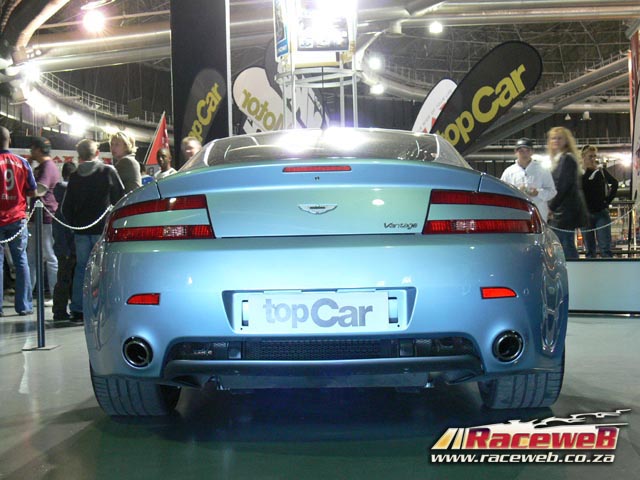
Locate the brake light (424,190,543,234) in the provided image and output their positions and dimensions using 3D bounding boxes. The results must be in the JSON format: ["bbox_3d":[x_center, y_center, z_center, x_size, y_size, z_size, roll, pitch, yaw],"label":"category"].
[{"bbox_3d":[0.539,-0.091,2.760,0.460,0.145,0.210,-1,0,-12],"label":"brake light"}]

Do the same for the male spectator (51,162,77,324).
[{"bbox_3d":[-2.276,0.014,7.500,0.430,1.430,0.290,-1,0,-6],"label":"male spectator"}]

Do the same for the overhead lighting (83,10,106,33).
[{"bbox_3d":[-8.131,-7.879,30.000,0.750,0.750,0.650,-1,0,-14],"label":"overhead lighting"}]

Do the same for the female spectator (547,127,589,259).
[{"bbox_3d":[2.335,-0.174,7.850,0.320,1.740,0.420,-1,0,-30],"label":"female spectator"}]

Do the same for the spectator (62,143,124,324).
[{"bbox_3d":[-2.205,-0.101,8.100,0.560,1.780,0.380,-1,0,-20],"label":"spectator"}]

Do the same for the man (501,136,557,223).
[{"bbox_3d":[2.155,-0.175,8.600,0.560,1.760,0.380,-1,0,12],"label":"man"}]

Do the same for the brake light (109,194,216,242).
[{"bbox_3d":[-0.525,-0.070,2.690,0.400,0.145,0.240,-1,0,2],"label":"brake light"}]

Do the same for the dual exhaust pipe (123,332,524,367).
[{"bbox_3d":[0.012,0.366,2.780,1.310,0.110,0.180,-1,0,3],"label":"dual exhaust pipe"}]

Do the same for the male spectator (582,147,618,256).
[{"bbox_3d":[3.292,-0.247,9.800,0.580,1.740,0.380,-2,0,-41],"label":"male spectator"}]

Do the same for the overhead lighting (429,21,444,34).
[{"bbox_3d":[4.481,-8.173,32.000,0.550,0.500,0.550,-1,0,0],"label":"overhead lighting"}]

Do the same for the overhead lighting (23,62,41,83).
[{"bbox_3d":[-12.483,-7.248,36.000,0.750,0.800,0.650,-1,0,-19],"label":"overhead lighting"}]

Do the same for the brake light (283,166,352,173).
[{"bbox_3d":[-0.008,-0.225,2.660,0.222,0.021,0.030,-1,0,2],"label":"brake light"}]

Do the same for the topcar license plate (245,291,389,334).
[{"bbox_3d":[-0.006,0.231,2.630,0.450,0.125,0.018,-1,0,3],"label":"topcar license plate"}]

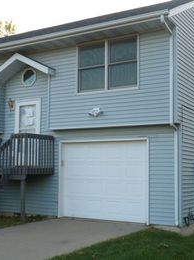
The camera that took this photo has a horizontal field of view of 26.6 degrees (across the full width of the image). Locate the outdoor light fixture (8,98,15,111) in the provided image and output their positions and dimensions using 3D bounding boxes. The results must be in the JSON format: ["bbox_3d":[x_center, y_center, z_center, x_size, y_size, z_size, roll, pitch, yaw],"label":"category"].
[{"bbox_3d":[-2.715,-0.802,13.053,0.161,0.382,0.191,-3,-7,30],"label":"outdoor light fixture"}]

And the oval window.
[{"bbox_3d":[-2.128,-1.648,12.899,0.593,0.593,0.080,-3,-7,30],"label":"oval window"}]

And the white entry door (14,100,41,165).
[{"bbox_3d":[-2.171,0.096,12.736,1.035,2.091,0.101,-3,-7,30],"label":"white entry door"}]

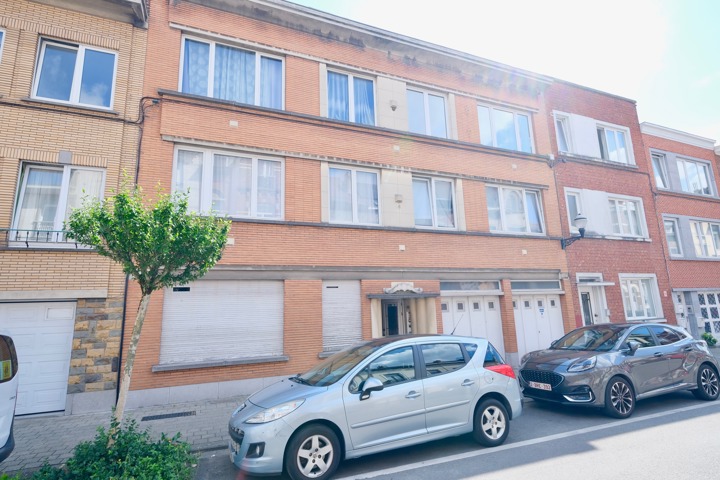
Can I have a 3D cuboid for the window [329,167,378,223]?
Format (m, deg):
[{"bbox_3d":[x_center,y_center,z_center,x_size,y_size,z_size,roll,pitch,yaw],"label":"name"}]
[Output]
[{"bbox_3d":[-0.119,-1.162,8.971,1.469,1.574,0.120,3,-10,-21],"label":"window"}]

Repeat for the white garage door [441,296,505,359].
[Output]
[{"bbox_3d":[3.324,2.676,10.005,2.350,2.000,0.120,2,-11,-21],"label":"white garage door"}]

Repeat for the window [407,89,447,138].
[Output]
[{"bbox_3d":[2.142,-3.965,10.532,1.490,1.570,0.140,2,-11,-21],"label":"window"}]

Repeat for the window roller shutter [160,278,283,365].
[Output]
[{"bbox_3d":[-2.950,1.750,7.512,2.500,1.720,0.140,2,-11,-21],"label":"window roller shutter"}]

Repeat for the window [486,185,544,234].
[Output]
[{"bbox_3d":[4.997,-0.940,10.921,2.373,1.578,0.120,3,-10,-21],"label":"window"}]

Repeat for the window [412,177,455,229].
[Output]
[{"bbox_3d":[2.243,-1.088,10.041,1.480,1.610,0.140,2,-11,-21],"label":"window"}]

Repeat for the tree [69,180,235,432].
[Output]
[{"bbox_3d":[-3.243,1.015,5.174,2.200,3.850,2.100,2,-11,-21],"label":"tree"}]

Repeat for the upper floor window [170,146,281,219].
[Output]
[{"bbox_3d":[-2.978,-1.289,7.881,2.445,1.594,0.120,3,-10,-21],"label":"upper floor window"}]

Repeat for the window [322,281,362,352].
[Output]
[{"bbox_3d":[-0.434,1.841,8.315,0.974,1.679,0.100,3,-10,-21],"label":"window"}]

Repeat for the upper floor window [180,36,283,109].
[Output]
[{"bbox_3d":[-3.119,-4.189,8.540,2.480,1.580,0.140,2,-11,-21],"label":"upper floor window"}]

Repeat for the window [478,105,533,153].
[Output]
[{"bbox_3d":[4.905,-3.682,11.362,2.389,1.517,0.120,3,-10,-21],"label":"window"}]

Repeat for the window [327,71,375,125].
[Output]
[{"bbox_3d":[-0.210,-3.901,9.411,1.453,1.509,0.120,3,-10,-21],"label":"window"}]

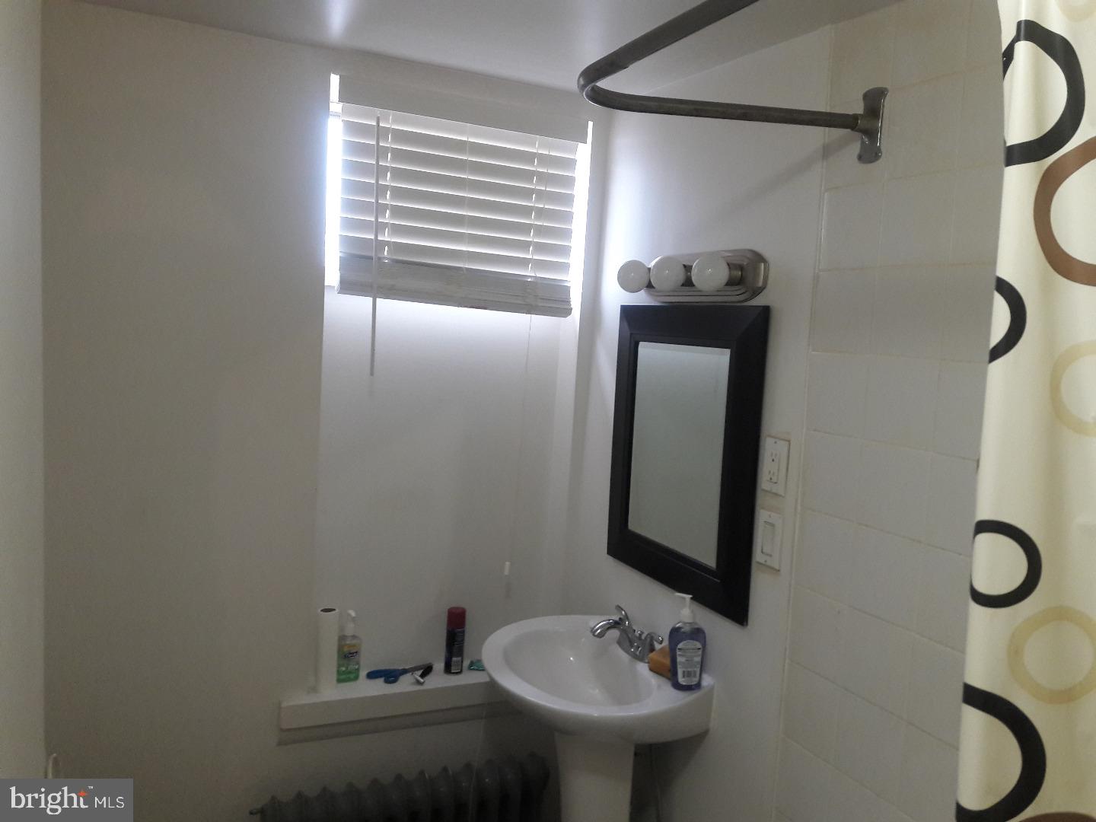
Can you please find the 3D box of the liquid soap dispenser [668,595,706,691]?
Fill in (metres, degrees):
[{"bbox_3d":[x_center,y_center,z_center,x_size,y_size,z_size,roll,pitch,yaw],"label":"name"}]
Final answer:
[{"bbox_3d":[0.312,0.510,1.964,0.080,0.203,0.053,4,5,9],"label":"liquid soap dispenser"}]

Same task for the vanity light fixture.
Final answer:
[{"bbox_3d":[0.293,-0.315,2.051,0.140,0.115,0.490,1,6,-25],"label":"vanity light fixture"}]

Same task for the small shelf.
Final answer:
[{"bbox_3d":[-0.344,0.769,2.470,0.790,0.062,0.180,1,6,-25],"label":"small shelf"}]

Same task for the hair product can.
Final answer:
[{"bbox_3d":[-0.258,0.647,2.517,0.054,0.184,0.054,3,5,0],"label":"hair product can"}]

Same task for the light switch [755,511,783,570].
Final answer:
[{"bbox_3d":[0.456,0.264,1.826,0.009,0.114,0.071,1,6,-25],"label":"light switch"}]

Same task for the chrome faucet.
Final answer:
[{"bbox_3d":[0.175,0.544,2.140,0.165,0.088,0.225,1,6,-25],"label":"chrome faucet"}]

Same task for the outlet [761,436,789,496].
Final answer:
[{"bbox_3d":[0.466,0.113,1.813,0.009,0.114,0.071,1,6,-25],"label":"outlet"}]

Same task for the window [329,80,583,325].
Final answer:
[{"bbox_3d":[-0.237,-0.548,2.380,0.710,0.545,0.110,1,6,-25],"label":"window"}]

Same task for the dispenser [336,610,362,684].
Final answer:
[{"bbox_3d":[-0.542,0.637,2.412,0.065,0.188,0.048,0,6,-37],"label":"dispenser"}]

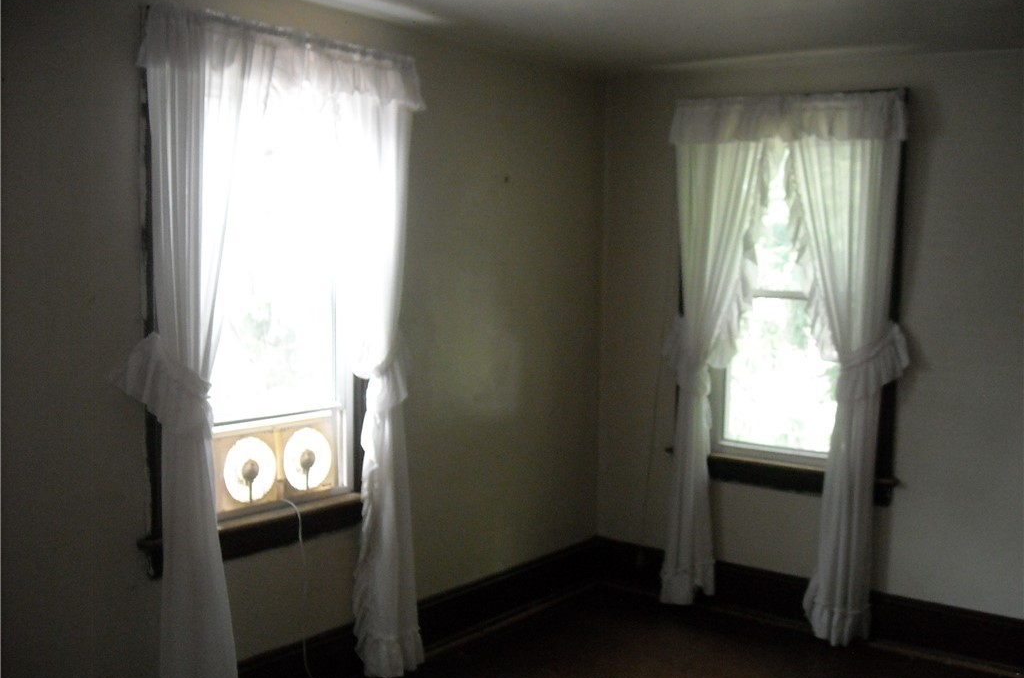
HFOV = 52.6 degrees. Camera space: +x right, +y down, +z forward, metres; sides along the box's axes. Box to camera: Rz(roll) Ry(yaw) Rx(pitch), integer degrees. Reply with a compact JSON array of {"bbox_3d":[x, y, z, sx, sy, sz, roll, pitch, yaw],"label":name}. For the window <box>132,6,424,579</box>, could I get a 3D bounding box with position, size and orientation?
[{"bbox_3d":[-0.746,-0.147,3.445,0.130,1.685,1.050,3,5,39],"label":"window"}]

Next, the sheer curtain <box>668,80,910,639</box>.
[{"bbox_3d":[1.089,0.106,4.285,1.030,2.195,0.150,3,5,39],"label":"sheer curtain"}]

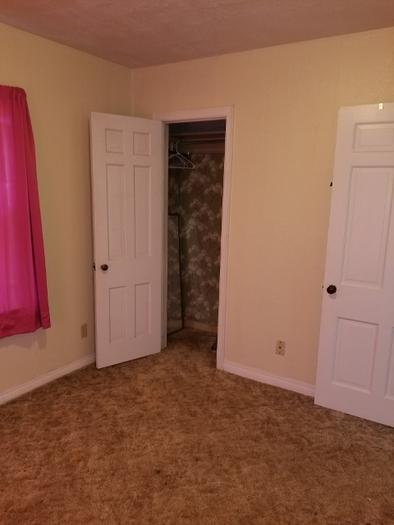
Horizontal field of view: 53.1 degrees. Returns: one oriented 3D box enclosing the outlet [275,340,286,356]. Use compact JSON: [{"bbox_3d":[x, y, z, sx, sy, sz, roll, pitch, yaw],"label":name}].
[{"bbox_3d":[0.632,0.653,2.987,0.072,0.116,0.015,8,13,32],"label":"outlet"}]

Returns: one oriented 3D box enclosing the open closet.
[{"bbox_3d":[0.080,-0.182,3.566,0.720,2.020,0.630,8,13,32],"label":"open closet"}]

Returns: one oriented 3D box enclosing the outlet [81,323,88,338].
[{"bbox_3d":[-0.927,0.573,3.271,0.015,0.116,0.072,8,13,32],"label":"outlet"}]

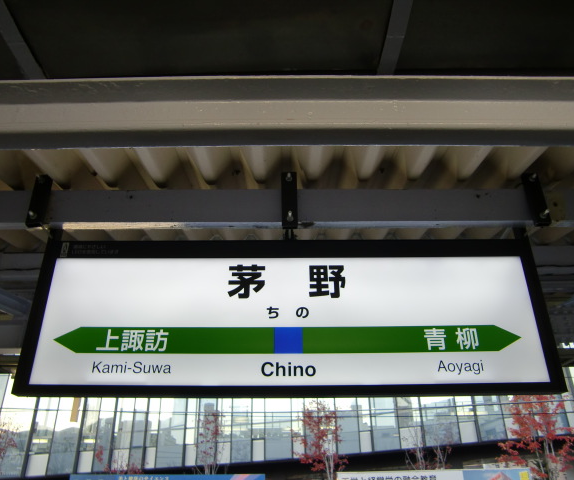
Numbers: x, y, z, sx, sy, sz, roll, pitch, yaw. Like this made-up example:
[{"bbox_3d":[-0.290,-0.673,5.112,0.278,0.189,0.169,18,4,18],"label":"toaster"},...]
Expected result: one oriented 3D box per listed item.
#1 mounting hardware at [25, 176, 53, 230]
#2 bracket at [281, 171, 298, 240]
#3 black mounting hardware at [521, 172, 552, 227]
[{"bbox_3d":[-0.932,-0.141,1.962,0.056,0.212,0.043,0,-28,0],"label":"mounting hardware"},{"bbox_3d":[0.011,-0.130,1.981,0.058,0.263,0.070,0,-28,0],"label":"bracket"},{"bbox_3d":[0.949,-0.148,1.985,0.056,0.220,0.043,0,-28,0],"label":"black mounting hardware"}]

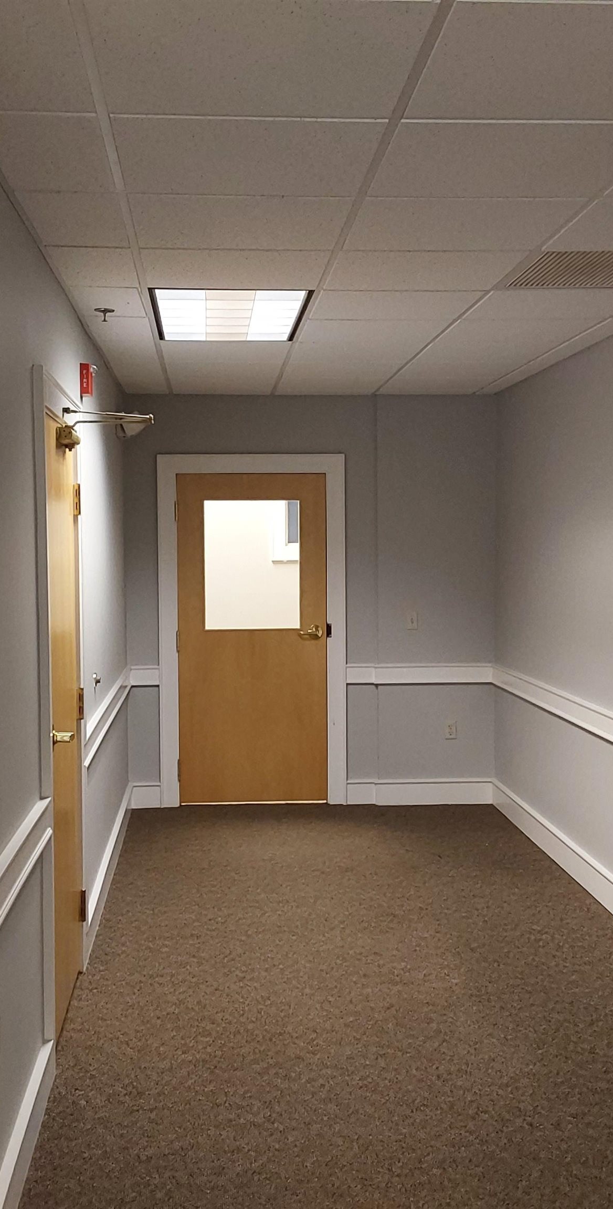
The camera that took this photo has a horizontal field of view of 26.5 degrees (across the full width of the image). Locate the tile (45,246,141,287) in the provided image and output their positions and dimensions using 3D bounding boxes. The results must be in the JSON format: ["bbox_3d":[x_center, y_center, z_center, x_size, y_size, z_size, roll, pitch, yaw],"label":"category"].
[{"bbox_3d":[-0.685,-1.093,4.226,0.272,0.022,0.600,-1,3,-4],"label":"tile"}]

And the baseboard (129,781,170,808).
[{"bbox_3d":[-0.961,1.162,7.930,0.211,0.158,0.020,-1,3,-4],"label":"baseboard"}]

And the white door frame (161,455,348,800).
[{"bbox_3d":[-0.326,0.161,7.989,1.141,2.150,0.130,-1,3,-4],"label":"white door frame"}]

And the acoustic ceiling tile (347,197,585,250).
[{"bbox_3d":[0.423,-1.078,3.698,0.600,0.022,0.600,-1,3,-4],"label":"acoustic ceiling tile"}]

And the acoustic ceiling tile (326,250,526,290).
[{"bbox_3d":[0.376,-1.106,4.308,0.600,0.022,0.600,-1,3,-4],"label":"acoustic ceiling tile"}]

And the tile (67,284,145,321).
[{"bbox_3d":[-0.732,-1.121,4.837,0.272,0.022,0.600,-1,3,-4],"label":"tile"}]

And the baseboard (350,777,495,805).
[{"bbox_3d":[0.703,1.152,8.053,0.896,0.150,0.030,-1,3,-4],"label":"baseboard"}]

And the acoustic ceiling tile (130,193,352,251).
[{"bbox_3d":[-0.187,-1.070,3.651,0.600,0.022,0.600,-1,3,-4],"label":"acoustic ceiling tile"}]

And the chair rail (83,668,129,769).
[{"bbox_3d":[-0.970,0.505,6.466,0.030,0.126,2.840,-1,3,-4],"label":"chair rail"}]

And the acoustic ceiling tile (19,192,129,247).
[{"bbox_3d":[-0.637,-1.064,3.616,0.272,0.022,0.600,-1,3,-4],"label":"acoustic ceiling tile"}]

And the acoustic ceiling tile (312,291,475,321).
[{"bbox_3d":[0.331,-1.129,4.902,0.602,0.020,0.602,-1,3,-4],"label":"acoustic ceiling tile"}]

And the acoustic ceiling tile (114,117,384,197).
[{"bbox_3d":[-0.141,-1.037,3.035,0.602,0.020,0.602,-1,3,-4],"label":"acoustic ceiling tile"}]

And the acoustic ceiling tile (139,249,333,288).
[{"bbox_3d":[-0.235,-1.099,4.261,0.600,0.022,0.600,-1,3,-4],"label":"acoustic ceiling tile"}]

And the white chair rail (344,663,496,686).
[{"bbox_3d":[0.704,0.420,8.011,0.906,0.126,0.035,-1,3,-4],"label":"white chair rail"}]

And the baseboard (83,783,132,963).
[{"bbox_3d":[-0.971,1.237,6.501,0.020,0.150,2.840,-1,3,-4],"label":"baseboard"}]

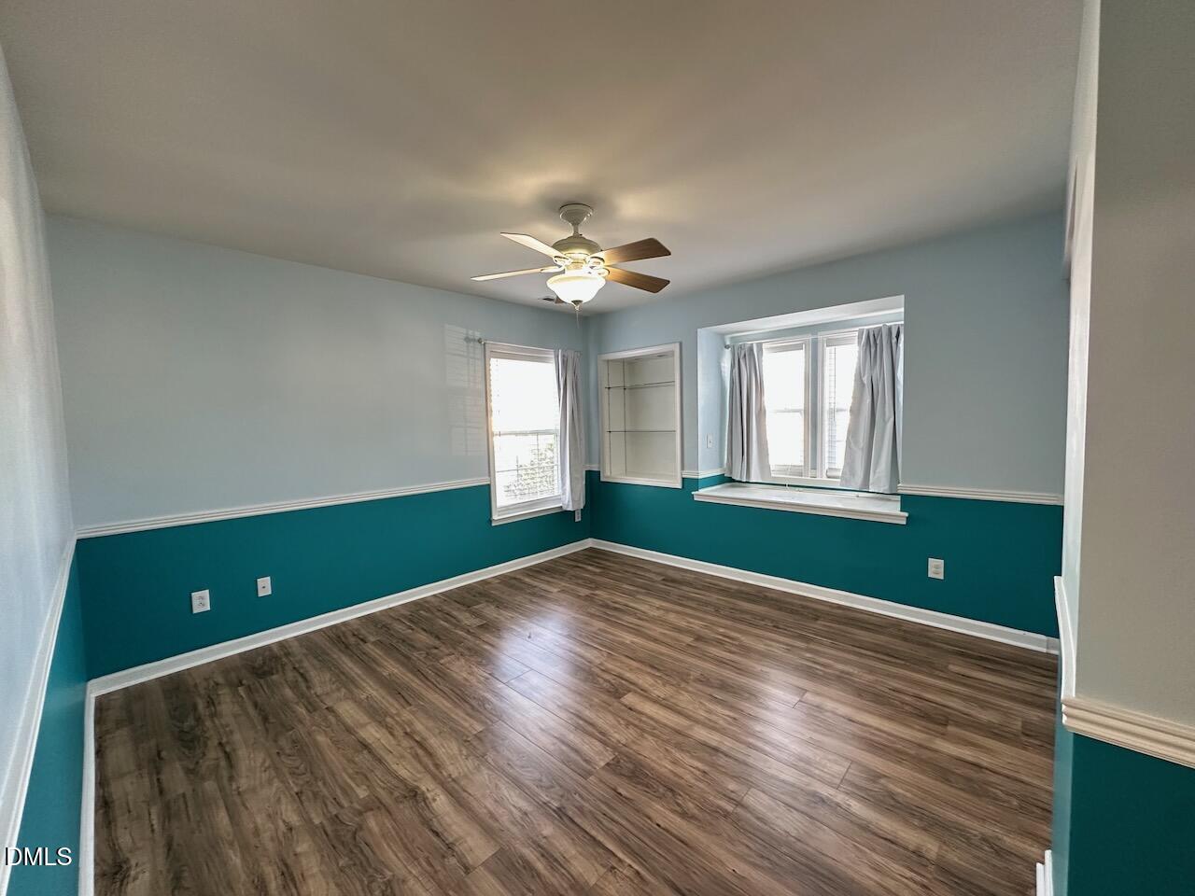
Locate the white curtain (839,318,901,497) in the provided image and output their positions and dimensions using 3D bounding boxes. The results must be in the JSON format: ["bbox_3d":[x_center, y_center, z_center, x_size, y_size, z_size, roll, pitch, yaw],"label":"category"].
[{"bbox_3d":[2.070,-0.287,3.643,0.450,1.245,0.100,2,5,44],"label":"white curtain"}]

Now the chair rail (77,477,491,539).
[{"bbox_3d":[-1.804,0.364,3.354,0.026,0.058,2.485,2,5,44],"label":"chair rail"}]

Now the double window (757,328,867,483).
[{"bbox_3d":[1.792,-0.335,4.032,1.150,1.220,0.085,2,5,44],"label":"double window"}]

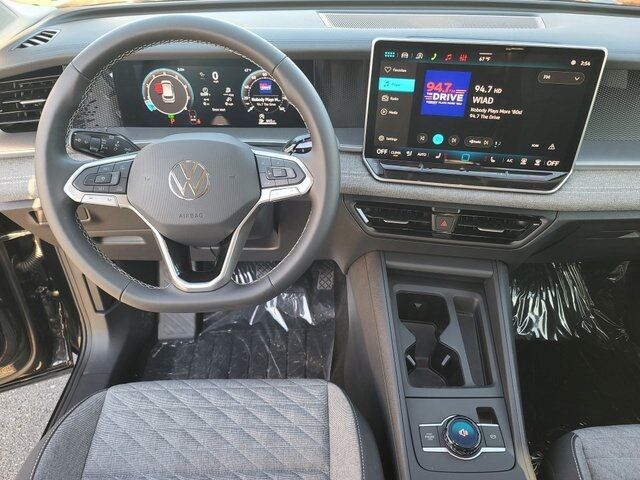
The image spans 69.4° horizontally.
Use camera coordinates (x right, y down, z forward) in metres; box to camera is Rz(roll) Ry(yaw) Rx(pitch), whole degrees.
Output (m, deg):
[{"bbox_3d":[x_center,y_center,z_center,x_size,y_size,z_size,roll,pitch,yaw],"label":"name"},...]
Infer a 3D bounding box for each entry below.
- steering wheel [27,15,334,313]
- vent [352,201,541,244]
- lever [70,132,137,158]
[{"bbox_3d":[-0.160,-0.085,0.591,0.372,0.365,0.080,-1,12,-1],"label":"steering wheel"},{"bbox_3d":[0.229,-0.030,0.825,0.330,0.058,0.040,5,27,7],"label":"vent"},{"bbox_3d":[-0.282,-0.126,0.622,0.106,0.039,0.030,5,11,-2],"label":"lever"}]

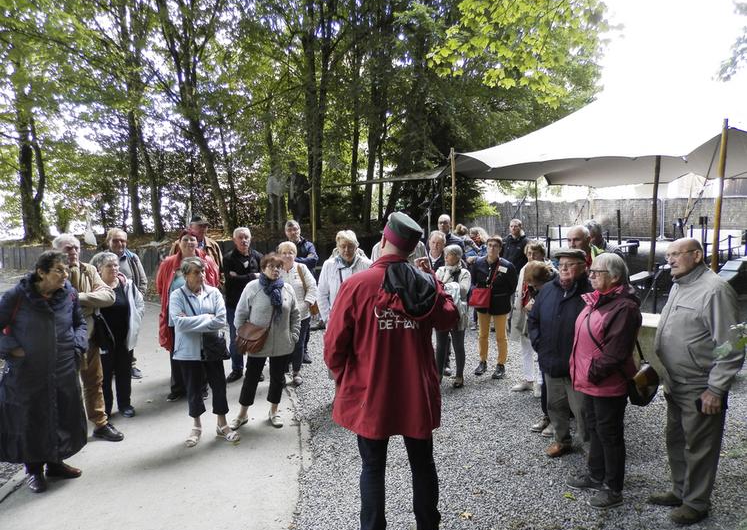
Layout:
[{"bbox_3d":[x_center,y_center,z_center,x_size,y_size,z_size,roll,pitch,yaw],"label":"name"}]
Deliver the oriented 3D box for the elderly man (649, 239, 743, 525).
[{"bbox_3d":[2.048,0.704,3.381,0.420,1.727,0.520,-2,5,-24],"label":"elderly man"}]

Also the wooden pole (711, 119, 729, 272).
[{"bbox_3d":[5.733,-0.660,8.977,0.095,3.450,0.095,0,5,0],"label":"wooden pole"}]

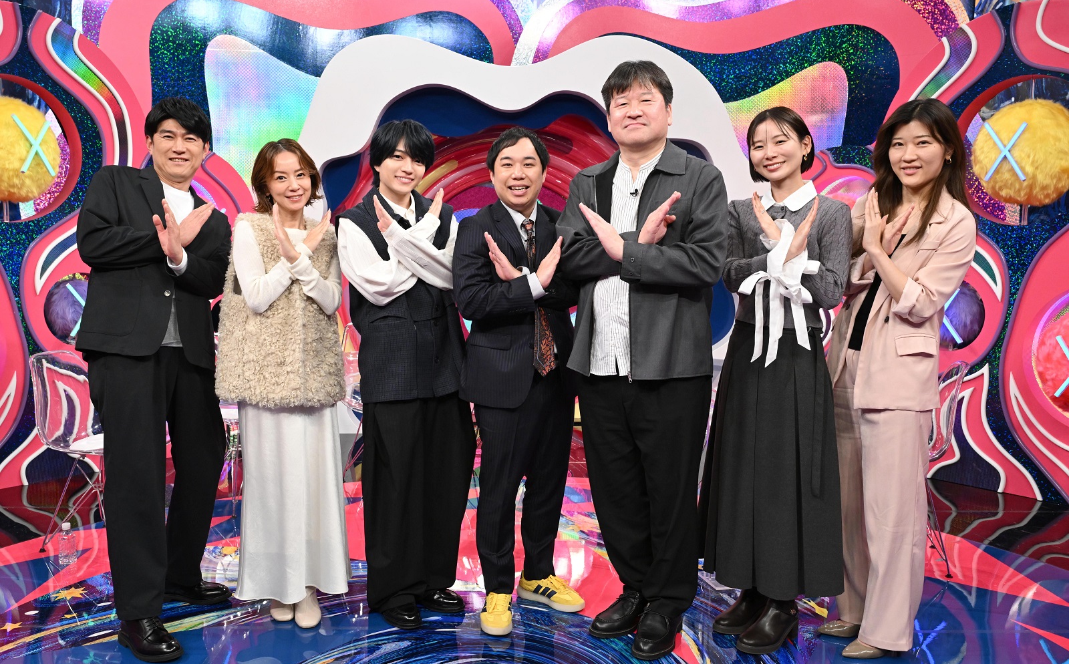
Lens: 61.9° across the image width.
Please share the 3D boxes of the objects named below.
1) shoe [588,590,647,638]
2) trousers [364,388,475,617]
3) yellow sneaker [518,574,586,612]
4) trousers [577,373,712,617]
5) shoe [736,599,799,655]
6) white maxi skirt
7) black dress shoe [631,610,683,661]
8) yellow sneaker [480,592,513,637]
[{"bbox_3d":[0.285,0.918,2.983,0.108,0.115,0.290,4,7,30],"label":"shoe"},{"bbox_3d":[-0.402,0.502,3.047,0.380,0.880,0.330,-2,6,-20],"label":"trousers"},{"bbox_3d":[0.060,0.912,3.196,0.275,0.110,0.104,4,7,34],"label":"yellow sneaker"},{"bbox_3d":[0.364,0.514,2.925,0.420,0.900,0.310,4,7,30],"label":"trousers"},{"bbox_3d":[0.757,0.920,2.877,0.250,0.165,0.095,-4,7,-38],"label":"shoe"},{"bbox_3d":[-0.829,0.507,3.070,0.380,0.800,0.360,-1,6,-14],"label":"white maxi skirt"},{"bbox_3d":[0.401,0.943,2.885,0.113,0.115,0.300,3,7,29],"label":"black dress shoe"},{"bbox_3d":[-0.127,0.914,3.017,0.102,0.115,0.285,0,6,-3],"label":"yellow sneaker"}]

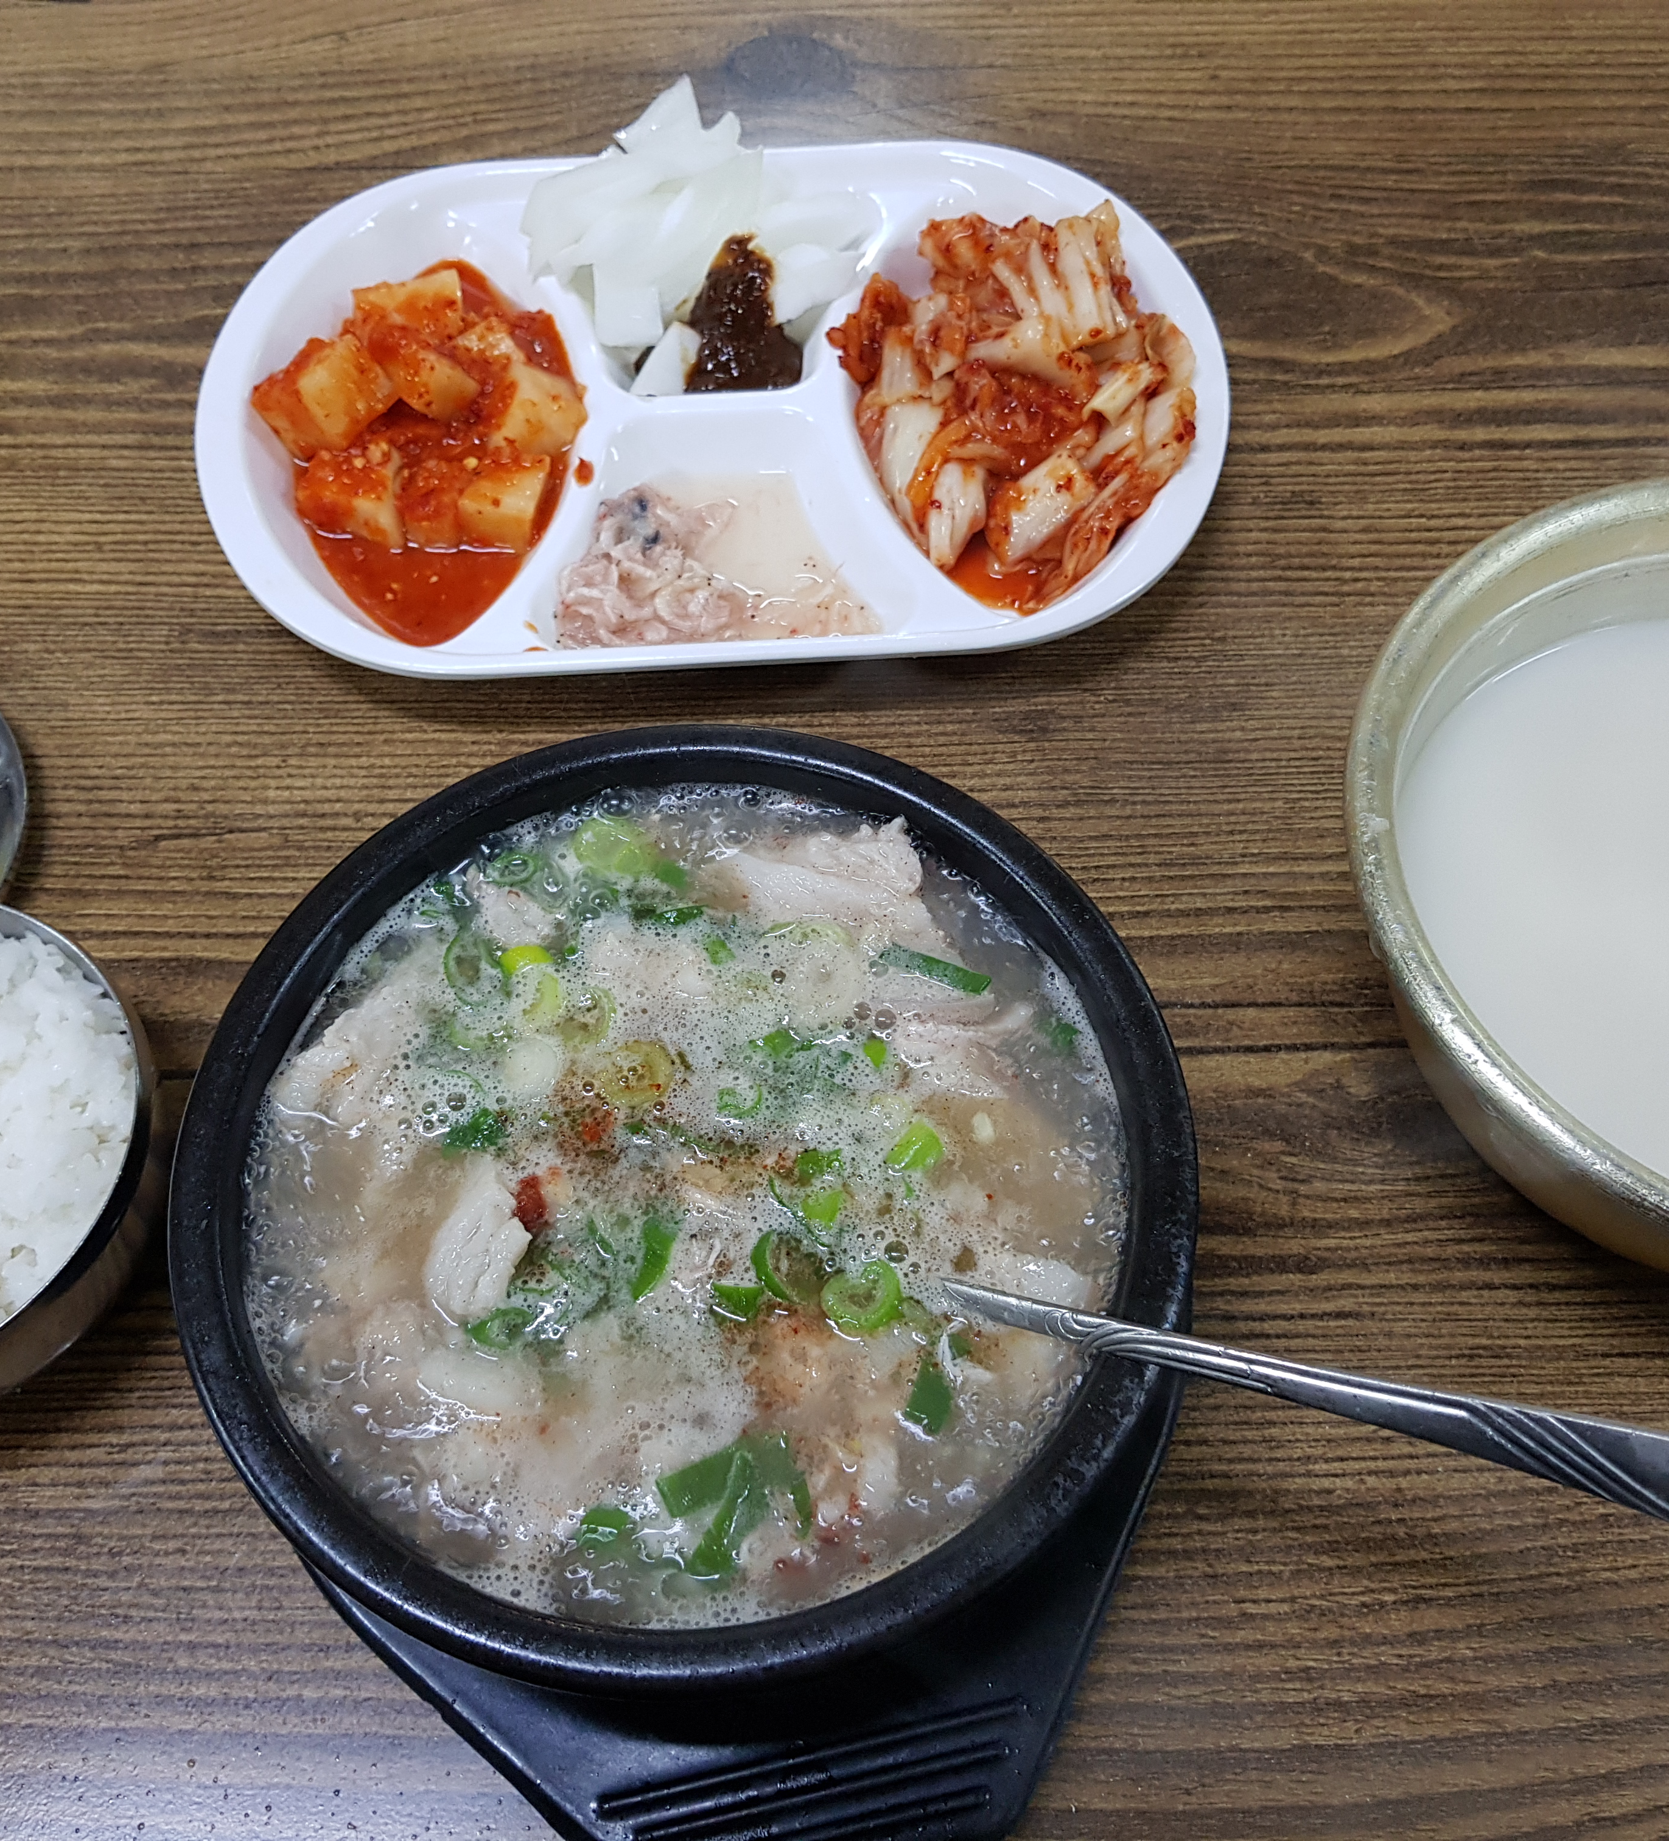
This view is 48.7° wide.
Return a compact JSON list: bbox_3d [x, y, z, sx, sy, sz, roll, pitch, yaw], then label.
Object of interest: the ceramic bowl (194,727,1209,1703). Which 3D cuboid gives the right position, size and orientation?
[{"bbox_3d":[-0.024,0.056,0.334,0.165,0.078,0.165,0,62,0],"label":"ceramic bowl"}]

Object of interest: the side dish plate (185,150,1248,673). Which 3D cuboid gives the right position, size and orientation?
[{"bbox_3d":[-0.029,-0.126,0.469,0.251,0.029,0.166,-3,62,-2],"label":"side dish plate"}]

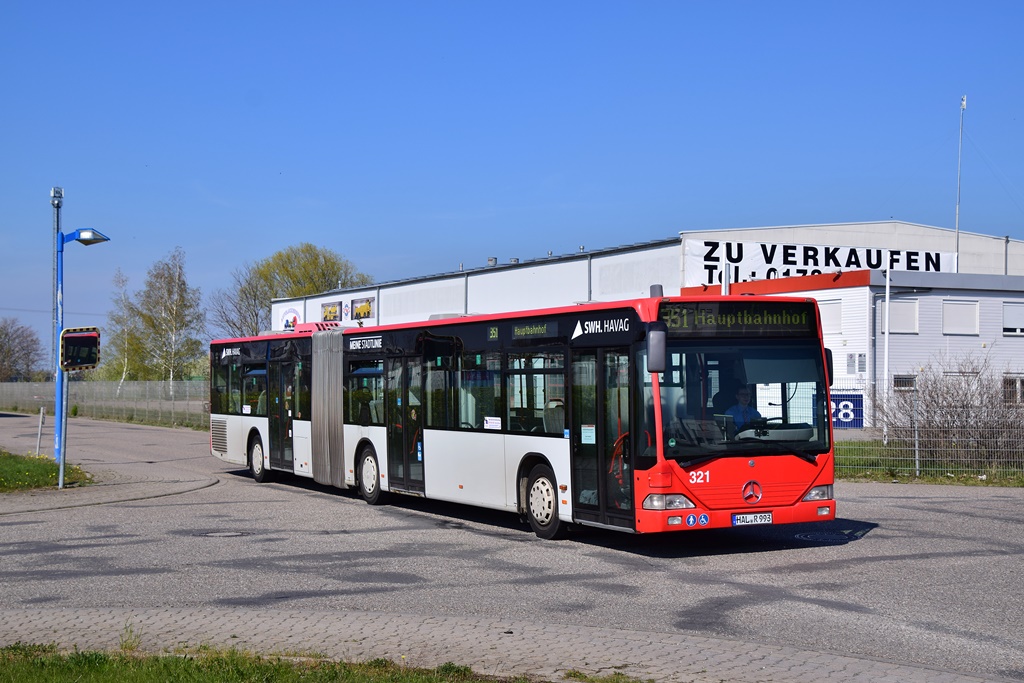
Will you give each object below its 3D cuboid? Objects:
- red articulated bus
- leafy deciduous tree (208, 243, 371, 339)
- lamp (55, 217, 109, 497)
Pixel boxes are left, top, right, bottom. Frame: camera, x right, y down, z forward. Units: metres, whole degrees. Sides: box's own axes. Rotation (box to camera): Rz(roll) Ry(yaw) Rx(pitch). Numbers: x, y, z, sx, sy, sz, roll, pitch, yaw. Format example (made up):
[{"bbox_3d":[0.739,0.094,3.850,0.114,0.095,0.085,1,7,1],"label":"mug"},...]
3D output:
[{"bbox_3d":[-1.354,1.028,24.267,2.570,3.100,17.950,0,-1,-27],"label":"red articulated bus"},{"bbox_3d":[-18.350,-1.600,122.000,13.300,13.200,12.500,-1,-1,0],"label":"leafy deciduous tree"},{"bbox_3d":[-10.206,0.131,35.200,1.300,5.700,0.420,-1,-1,3],"label":"lamp"}]

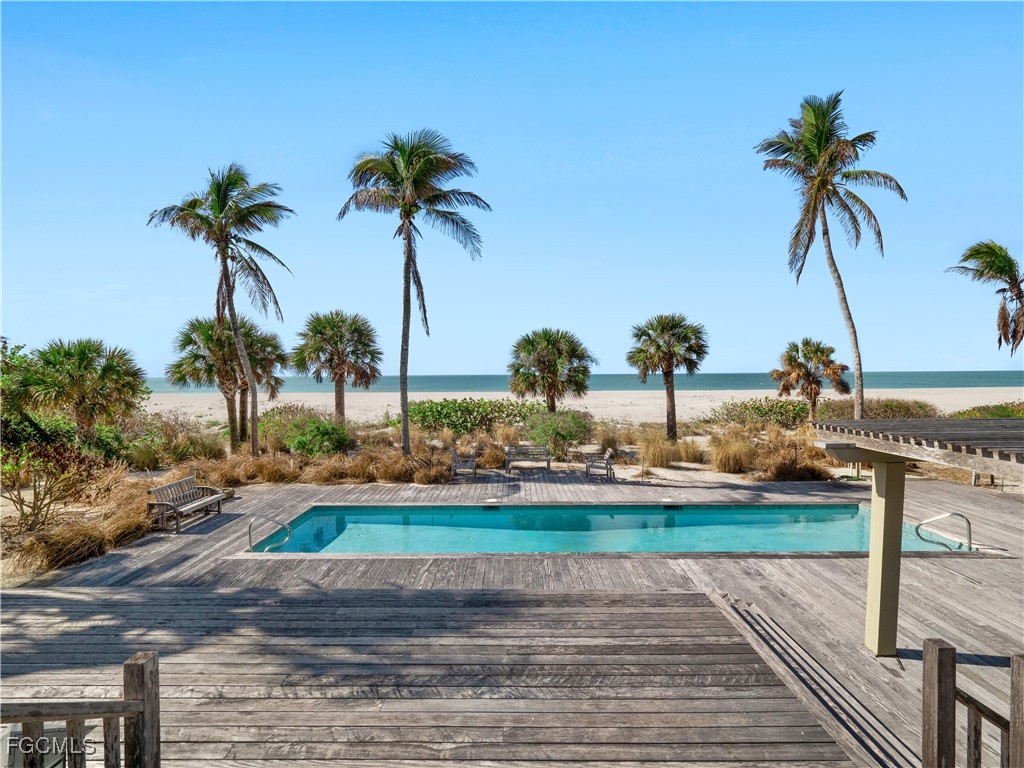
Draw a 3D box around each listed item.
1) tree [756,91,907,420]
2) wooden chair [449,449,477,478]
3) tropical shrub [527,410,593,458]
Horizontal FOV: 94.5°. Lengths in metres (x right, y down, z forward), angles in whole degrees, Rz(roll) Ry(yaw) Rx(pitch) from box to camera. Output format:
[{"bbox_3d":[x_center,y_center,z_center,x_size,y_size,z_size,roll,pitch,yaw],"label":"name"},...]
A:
[{"bbox_3d":[12.064,-4.210,17.922,5.600,13.500,5.500,0,1,0],"label":"tree"},{"bbox_3d":[-1.380,2.305,13.698,0.710,0.870,0.610,0,1,0],"label":"wooden chair"},{"bbox_3d":[1.655,1.771,17.139,2.400,1.750,2.200,0,1,0],"label":"tropical shrub"}]

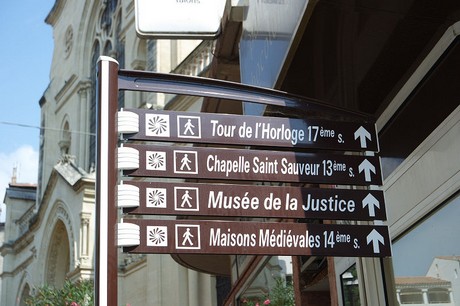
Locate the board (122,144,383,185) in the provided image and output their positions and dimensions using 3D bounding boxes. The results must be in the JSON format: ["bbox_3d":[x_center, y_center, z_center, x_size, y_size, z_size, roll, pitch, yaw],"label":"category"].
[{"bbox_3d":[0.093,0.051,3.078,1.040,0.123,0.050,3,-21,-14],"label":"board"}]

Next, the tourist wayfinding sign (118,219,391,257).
[{"bbox_3d":[0.107,0.318,2.978,1.040,0.123,0.050,3,-21,-14],"label":"tourist wayfinding sign"}]

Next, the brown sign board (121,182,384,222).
[{"bbox_3d":[0.100,0.184,3.028,1.040,0.123,0.050,3,-21,-14],"label":"brown sign board"}]

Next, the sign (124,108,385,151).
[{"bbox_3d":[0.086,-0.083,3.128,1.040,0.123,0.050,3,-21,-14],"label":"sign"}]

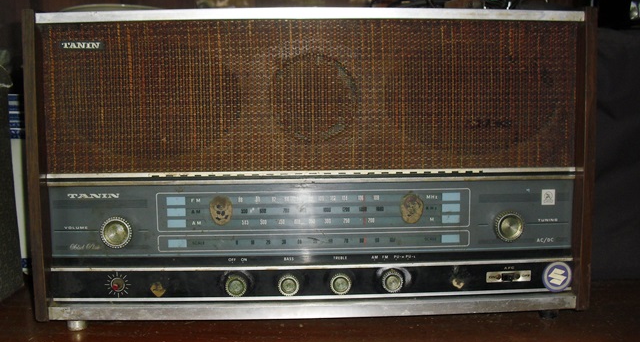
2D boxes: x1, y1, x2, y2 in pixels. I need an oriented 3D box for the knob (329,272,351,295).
[{"bbox_3d":[0.023,0.126,0.738,0.023,0.023,0.014,-1,5,-3],"label":"knob"}]

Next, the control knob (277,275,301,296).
[{"bbox_3d":[-0.034,0.126,0.735,0.023,0.023,0.014,-1,5,-3],"label":"control knob"}]

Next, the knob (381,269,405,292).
[{"bbox_3d":[0.080,0.123,0.740,0.023,0.023,0.014,-1,5,-3],"label":"knob"}]

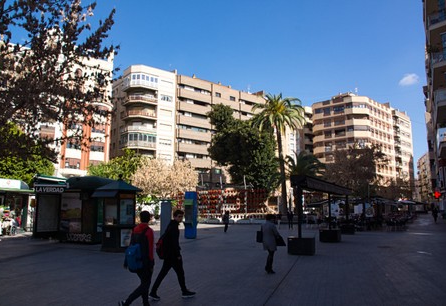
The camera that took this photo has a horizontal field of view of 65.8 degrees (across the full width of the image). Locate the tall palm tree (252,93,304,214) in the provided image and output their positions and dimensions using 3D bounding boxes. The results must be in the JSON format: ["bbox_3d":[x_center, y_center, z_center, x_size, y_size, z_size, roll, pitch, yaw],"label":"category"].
[{"bbox_3d":[7.050,0.152,44.045,7.000,16.500,7.000,0,-9,0],"label":"tall palm tree"}]

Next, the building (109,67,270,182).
[{"bbox_3d":[-7.999,-0.296,83.113,36.500,30.600,15.000,7,-11,-36],"label":"building"}]

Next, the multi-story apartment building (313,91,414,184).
[{"bbox_3d":[41.427,2.704,99.903,32.000,30.300,15.000,8,-12,-39],"label":"multi-story apartment building"}]

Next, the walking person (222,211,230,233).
[{"bbox_3d":[0.157,5.102,25.715,0.500,1.630,0.520,7,-11,-36],"label":"walking person"}]

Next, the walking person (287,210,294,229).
[{"bbox_3d":[5.735,5.795,29.961,0.550,1.650,0.420,0,-9,0],"label":"walking person"}]

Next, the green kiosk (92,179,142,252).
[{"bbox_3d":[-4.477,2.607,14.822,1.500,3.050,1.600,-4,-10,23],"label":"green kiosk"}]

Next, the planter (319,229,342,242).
[{"bbox_3d":[5.858,4.456,18.630,1.020,0.670,1.020,-5,-10,29],"label":"planter"}]

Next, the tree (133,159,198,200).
[{"bbox_3d":[-7.210,3.953,42.411,8.100,9.200,7.600,0,-9,0],"label":"tree"}]

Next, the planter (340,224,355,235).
[{"bbox_3d":[8.586,5.311,23.861,1.020,0.670,1.020,-5,-10,29],"label":"planter"}]

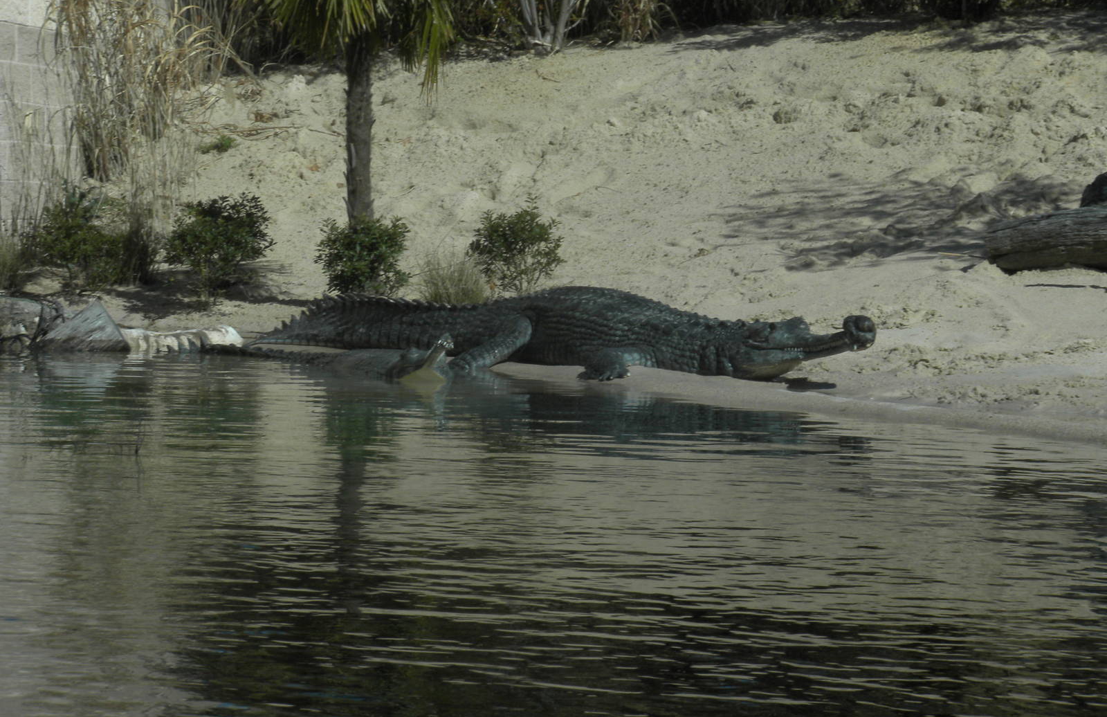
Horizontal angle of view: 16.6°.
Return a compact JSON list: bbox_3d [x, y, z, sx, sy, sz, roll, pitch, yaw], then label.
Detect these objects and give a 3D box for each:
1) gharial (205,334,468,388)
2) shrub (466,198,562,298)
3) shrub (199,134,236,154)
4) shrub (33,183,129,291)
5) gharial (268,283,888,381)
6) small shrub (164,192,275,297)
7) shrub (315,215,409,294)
[{"bbox_3d":[-0.860,0.001,13.807,0.450,0.280,2.600,0,2,-28],"label":"gharial"},{"bbox_3d":[-0.178,-0.522,18.000,0.458,0.491,0.440,1,2,-1],"label":"shrub"},{"bbox_3d":[-1.883,-1.198,21.300,0.208,0.116,0.190,1,2,-5],"label":"shrub"},{"bbox_3d":[-2.362,-0.605,19.000,0.479,0.548,0.480,1,2,-7],"label":"shrub"},{"bbox_3d":[-0.077,-0.116,14.103,0.750,0.340,3.600,0,2,-43],"label":"gharial"},{"bbox_3d":[-1.660,-0.552,18.900,0.550,0.541,0.520,1,2,-5],"label":"small shrub"},{"bbox_3d":[-0.876,-0.465,17.400,0.435,0.380,0.420,1,2,-3],"label":"shrub"}]

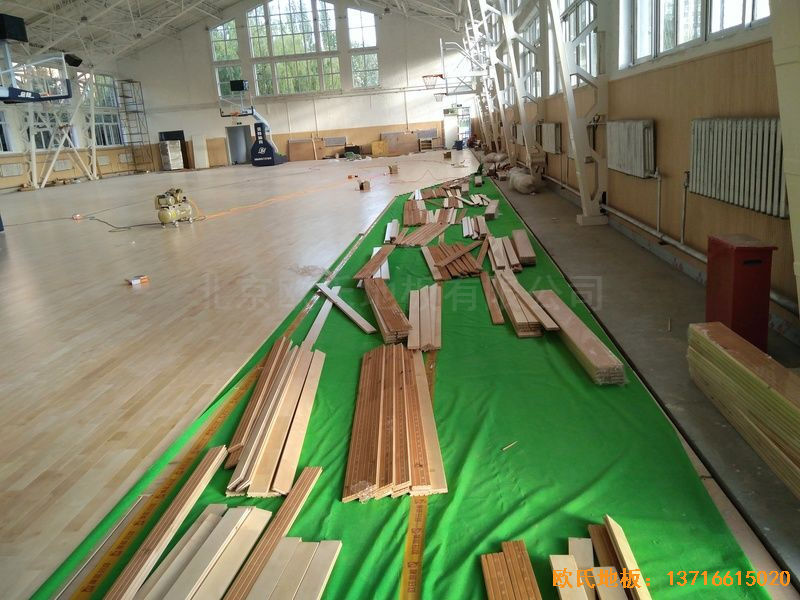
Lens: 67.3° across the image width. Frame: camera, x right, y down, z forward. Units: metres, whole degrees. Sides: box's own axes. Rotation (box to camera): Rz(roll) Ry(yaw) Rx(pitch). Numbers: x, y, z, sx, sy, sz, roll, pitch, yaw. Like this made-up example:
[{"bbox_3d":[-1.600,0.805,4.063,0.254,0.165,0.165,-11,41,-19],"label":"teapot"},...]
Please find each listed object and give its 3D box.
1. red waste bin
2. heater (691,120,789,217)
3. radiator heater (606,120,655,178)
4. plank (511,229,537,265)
[{"bbox_3d":[2.061,0.012,3.674,0.235,0.761,0.359,-3,16,6],"label":"red waste bin"},{"bbox_3d":[2.487,-1.006,4.364,0.120,0.603,1.610,-3,16,6],"label":"heater"},{"bbox_3d":[2.883,-1.934,7.589,0.120,0.620,1.690,-2,16,6],"label":"radiator heater"},{"bbox_3d":[1.562,-0.688,7.636,0.165,0.096,1.790,-2,16,8],"label":"plank"}]

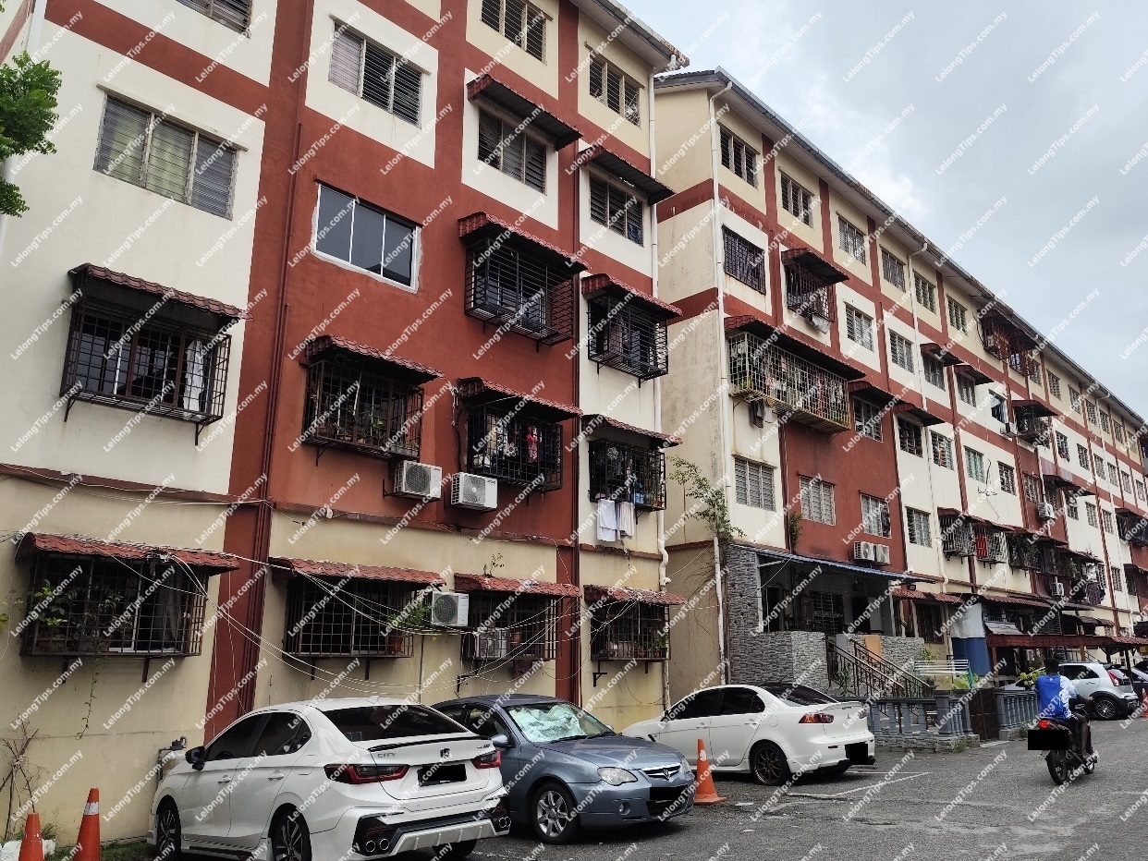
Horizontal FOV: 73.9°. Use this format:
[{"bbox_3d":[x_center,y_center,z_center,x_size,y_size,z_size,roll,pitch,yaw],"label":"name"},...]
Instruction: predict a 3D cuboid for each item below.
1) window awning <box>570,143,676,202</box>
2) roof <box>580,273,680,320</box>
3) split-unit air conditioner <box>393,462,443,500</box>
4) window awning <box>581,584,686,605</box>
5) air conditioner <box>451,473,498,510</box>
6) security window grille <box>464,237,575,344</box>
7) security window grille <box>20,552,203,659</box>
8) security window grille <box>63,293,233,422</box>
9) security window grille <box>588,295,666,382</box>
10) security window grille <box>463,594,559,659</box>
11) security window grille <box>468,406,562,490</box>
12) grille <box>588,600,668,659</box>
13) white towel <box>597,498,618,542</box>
[{"bbox_3d":[1.242,-5.804,17.325,0.705,0.314,2.412,-14,-20,43],"label":"window awning"},{"bbox_3d":[1.249,-2.851,16.423,0.910,0.447,2.192,-14,-20,43],"label":"roof"},{"bbox_3d":[-2.401,0.777,11.738,0.290,0.480,0.700,-14,-19,42],"label":"split-unit air conditioner"},{"bbox_3d":[1.235,3.234,14.994,0.710,0.305,2.205,-14,-20,43],"label":"window awning"},{"bbox_3d":[-1.663,1.014,12.609,0.275,0.485,0.780,-14,-20,43],"label":"air conditioner"},{"bbox_3d":[-0.960,-2.470,13.860,2.010,1.240,0.600,15,-22,-42],"label":"security window grille"},{"bbox_3d":[-5.089,1.981,8.551,1.650,1.030,0.500,15,-22,-42],"label":"security window grille"},{"bbox_3d":[-5.135,-0.793,9.271,1.620,1.100,0.530,15,-22,-42],"label":"security window grille"},{"bbox_3d":[1.141,-1.877,15.793,1.760,1.190,0.590,15,-22,-42],"label":"security window grille"},{"bbox_3d":[-1.028,3.236,12.710,0.420,1.070,1.790,-14,-19,42],"label":"security window grille"},{"bbox_3d":[-1.019,0.347,13.539,0.469,1.155,1.813,-14,-20,43],"label":"security window grille"},{"bbox_3d":[1.133,3.920,14.903,0.450,1.058,1.848,-14,-20,43],"label":"grille"},{"bbox_3d":[0.609,1.623,13.830,0.470,0.760,0.080,15,-22,-42],"label":"white towel"}]

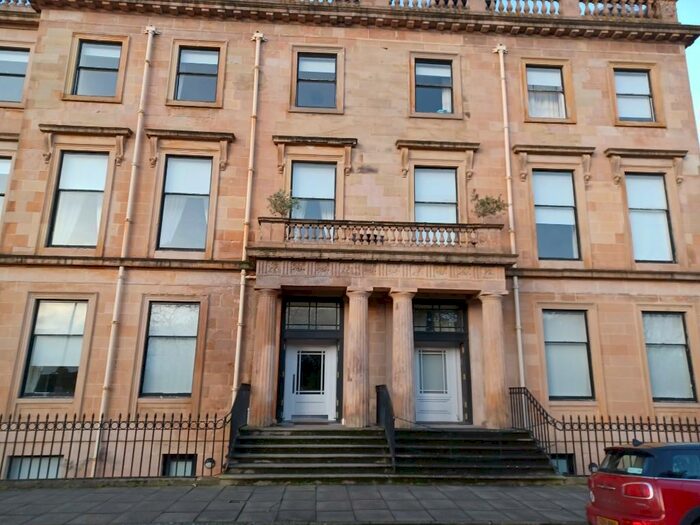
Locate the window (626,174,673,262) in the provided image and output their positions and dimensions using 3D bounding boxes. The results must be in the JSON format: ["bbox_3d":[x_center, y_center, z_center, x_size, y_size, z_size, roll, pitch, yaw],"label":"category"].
[{"bbox_3d":[9.218,-1.386,15.498,1.302,2.870,0.200,1,-14,-4],"label":"window"}]

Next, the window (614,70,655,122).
[{"bbox_3d":[9.460,-5.531,16.880,1.290,1.934,0.160,2,-14,-4],"label":"window"}]

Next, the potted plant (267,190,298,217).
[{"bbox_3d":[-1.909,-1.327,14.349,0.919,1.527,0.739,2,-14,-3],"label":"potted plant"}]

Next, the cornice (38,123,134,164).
[{"bbox_3d":[-7.727,-3.352,14.665,2.552,1.130,0.334,2,-14,-3],"label":"cornice"}]

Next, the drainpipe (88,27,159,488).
[{"bbox_3d":[-6.407,-0.969,14.392,0.340,13.291,0.240,2,-14,-4],"label":"drainpipe"}]

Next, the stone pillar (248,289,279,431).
[{"bbox_3d":[-2.058,2.311,12.453,0.650,3.268,0.650,2,-14,-3],"label":"stone pillar"}]

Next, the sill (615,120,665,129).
[{"bbox_3d":[9.419,-4.471,16.503,1.757,0.240,0.220,2,-14,-4],"label":"sill"}]

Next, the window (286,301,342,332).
[{"bbox_3d":[-1.072,1.565,14.717,1.636,0.894,0.099,2,-14,-3],"label":"window"}]

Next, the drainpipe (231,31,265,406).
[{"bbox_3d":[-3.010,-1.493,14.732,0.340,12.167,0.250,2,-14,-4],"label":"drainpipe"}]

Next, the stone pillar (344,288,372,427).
[{"bbox_3d":[0.231,2.479,13.338,0.704,3.536,0.690,2,-14,-3],"label":"stone pillar"}]

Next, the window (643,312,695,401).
[{"bbox_3d":[9.187,2.672,14.500,1.316,2.520,0.200,1,-14,-4],"label":"window"}]

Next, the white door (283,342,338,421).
[{"bbox_3d":[-1.084,3.316,14.112,1.455,2.122,0.079,2,-14,-3],"label":"white door"}]

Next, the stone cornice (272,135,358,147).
[{"bbox_3d":[-1.040,-3.619,15.164,2.512,0.285,0.314,2,-14,-3],"label":"stone cornice"}]

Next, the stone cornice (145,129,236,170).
[{"bbox_3d":[-4.729,-3.309,15.008,2.616,1.097,0.360,2,-14,-4],"label":"stone cornice"}]

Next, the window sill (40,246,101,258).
[{"bbox_3d":[-7.860,-0.239,14.353,1.542,0.269,0.240,2,-14,-4],"label":"window sill"}]

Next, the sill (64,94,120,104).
[{"bbox_3d":[-7.721,-4.900,15.174,1.743,0.181,0.216,2,-14,-3],"label":"sill"}]

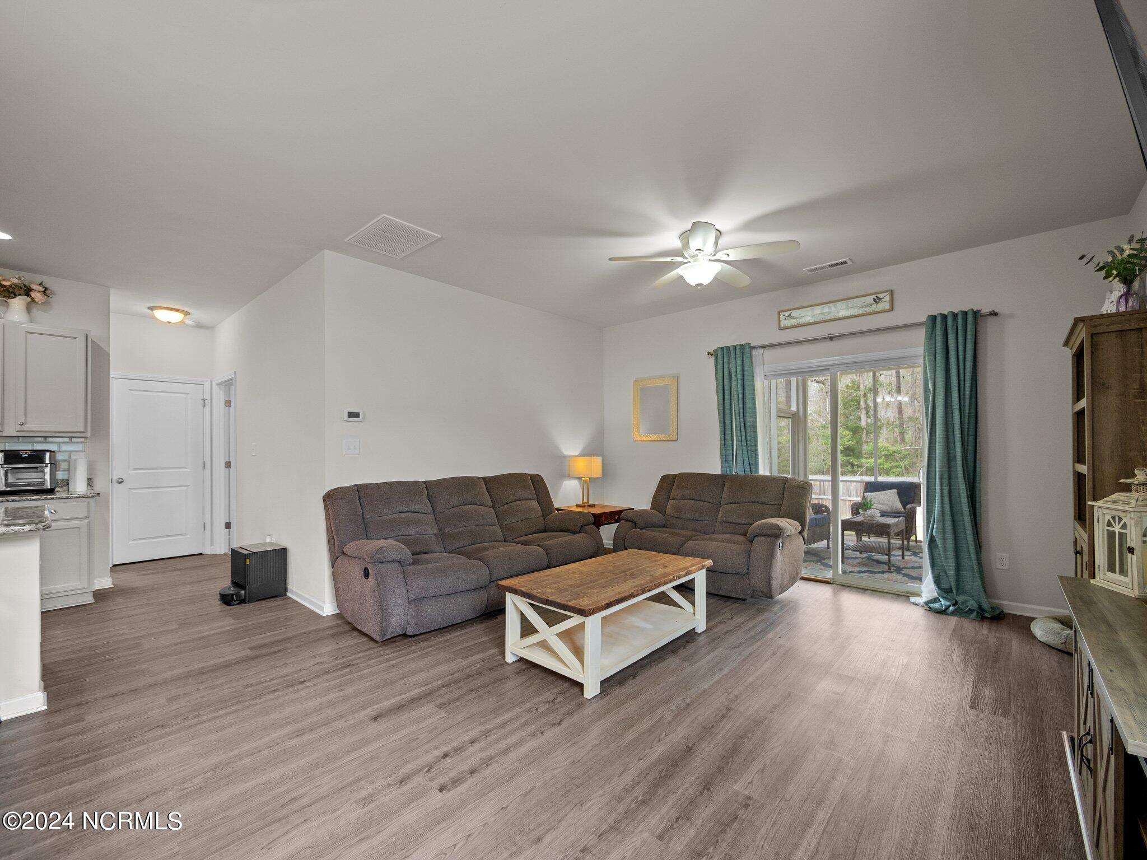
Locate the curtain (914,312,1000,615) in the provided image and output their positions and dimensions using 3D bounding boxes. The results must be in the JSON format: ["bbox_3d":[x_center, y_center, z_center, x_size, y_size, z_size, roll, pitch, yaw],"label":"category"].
[{"bbox_3d":[2.868,0.208,3.506,0.470,2.230,0.300,-2,-2,41],"label":"curtain"}]

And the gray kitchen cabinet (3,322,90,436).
[{"bbox_3d":[-4.388,-0.390,3.876,0.330,0.900,0.470,-2,-2,41],"label":"gray kitchen cabinet"}]

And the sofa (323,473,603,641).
[{"bbox_3d":[-0.734,0.904,3.971,0.900,0.960,2.270,-2,-2,41],"label":"sofa"}]

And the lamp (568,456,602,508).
[{"bbox_3d":[0.135,0.586,5.177,0.350,0.570,0.170,-2,-2,41],"label":"lamp"}]

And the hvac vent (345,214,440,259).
[{"bbox_3d":[-1.303,-1.365,3.342,0.595,0.020,0.420,-2,-2,41],"label":"hvac vent"}]

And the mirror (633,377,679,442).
[{"bbox_3d":[0.937,-0.238,5.367,0.600,0.735,0.030,-2,-2,41],"label":"mirror"}]

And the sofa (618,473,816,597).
[{"bbox_3d":[1.242,0.904,4.313,1.600,0.935,0.920,-2,-2,41],"label":"sofa"}]

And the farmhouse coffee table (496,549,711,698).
[{"bbox_3d":[0.242,1.109,2.850,0.700,0.455,1.210,-2,-3,45],"label":"farmhouse coffee table"}]

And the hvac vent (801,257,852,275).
[{"bbox_3d":[2.178,-1.390,3.964,0.355,0.020,0.150,-2,-2,41],"label":"hvac vent"}]

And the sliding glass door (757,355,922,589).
[{"bbox_3d":[2.390,0.357,4.229,1.460,1.990,0.120,-2,-2,41],"label":"sliding glass door"}]

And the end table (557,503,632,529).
[{"bbox_3d":[0.246,1.126,5.069,0.580,0.540,0.600,1,-3,-45],"label":"end table"}]

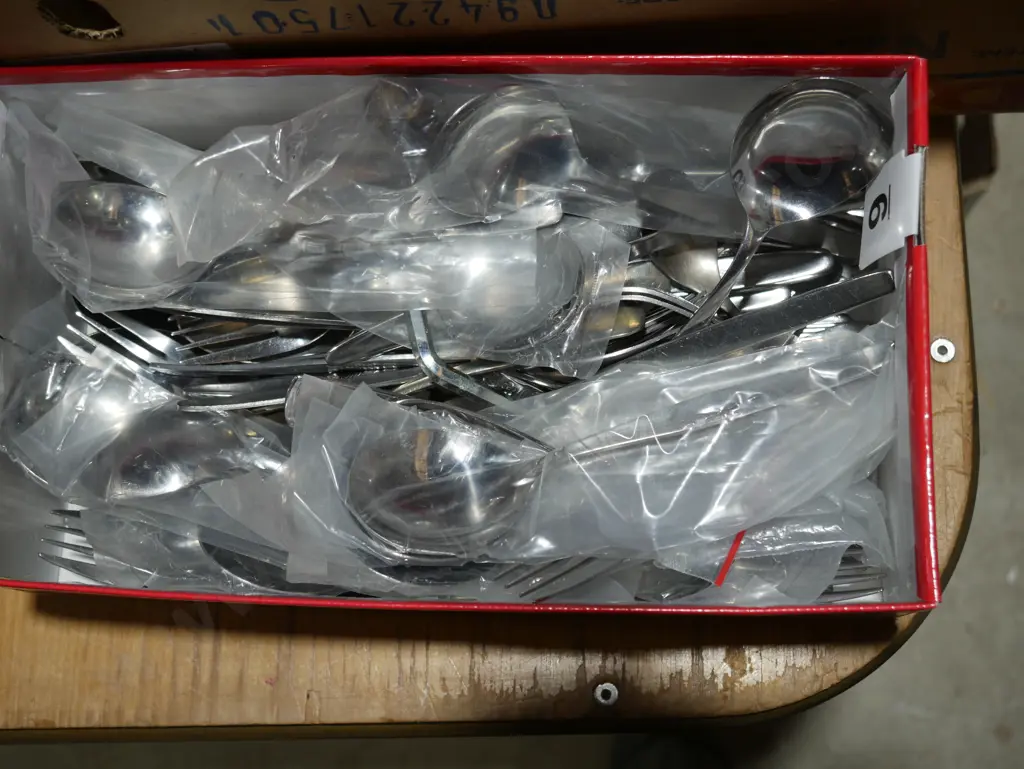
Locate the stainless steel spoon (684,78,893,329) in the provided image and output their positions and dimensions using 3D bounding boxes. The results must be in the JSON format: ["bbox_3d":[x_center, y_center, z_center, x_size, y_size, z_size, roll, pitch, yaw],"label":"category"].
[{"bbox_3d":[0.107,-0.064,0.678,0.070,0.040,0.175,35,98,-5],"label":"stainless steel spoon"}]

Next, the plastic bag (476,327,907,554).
[{"bbox_3d":[0.078,0.026,0.657,0.183,0.037,0.090,-12,81,-2],"label":"plastic bag"}]

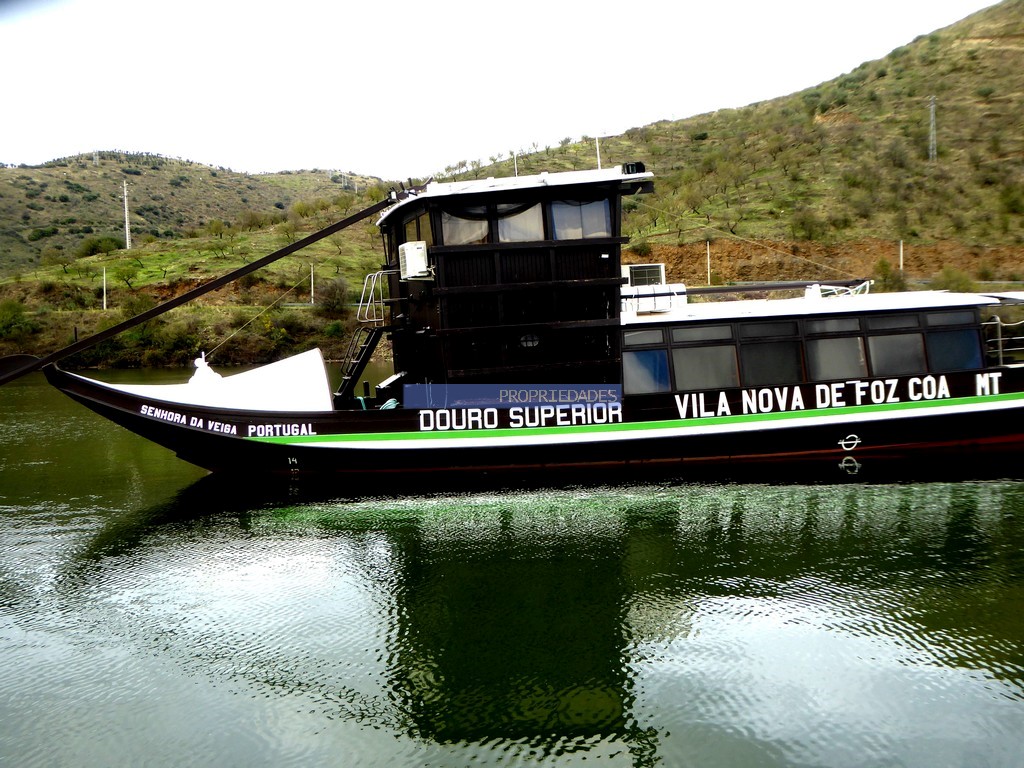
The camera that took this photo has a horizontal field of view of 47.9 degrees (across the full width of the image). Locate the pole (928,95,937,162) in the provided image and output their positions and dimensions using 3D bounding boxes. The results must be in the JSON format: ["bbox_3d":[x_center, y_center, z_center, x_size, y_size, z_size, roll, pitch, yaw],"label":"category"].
[{"bbox_3d":[87.537,-53.047,240.000,1.650,13.834,1.500,0,1,20],"label":"pole"}]

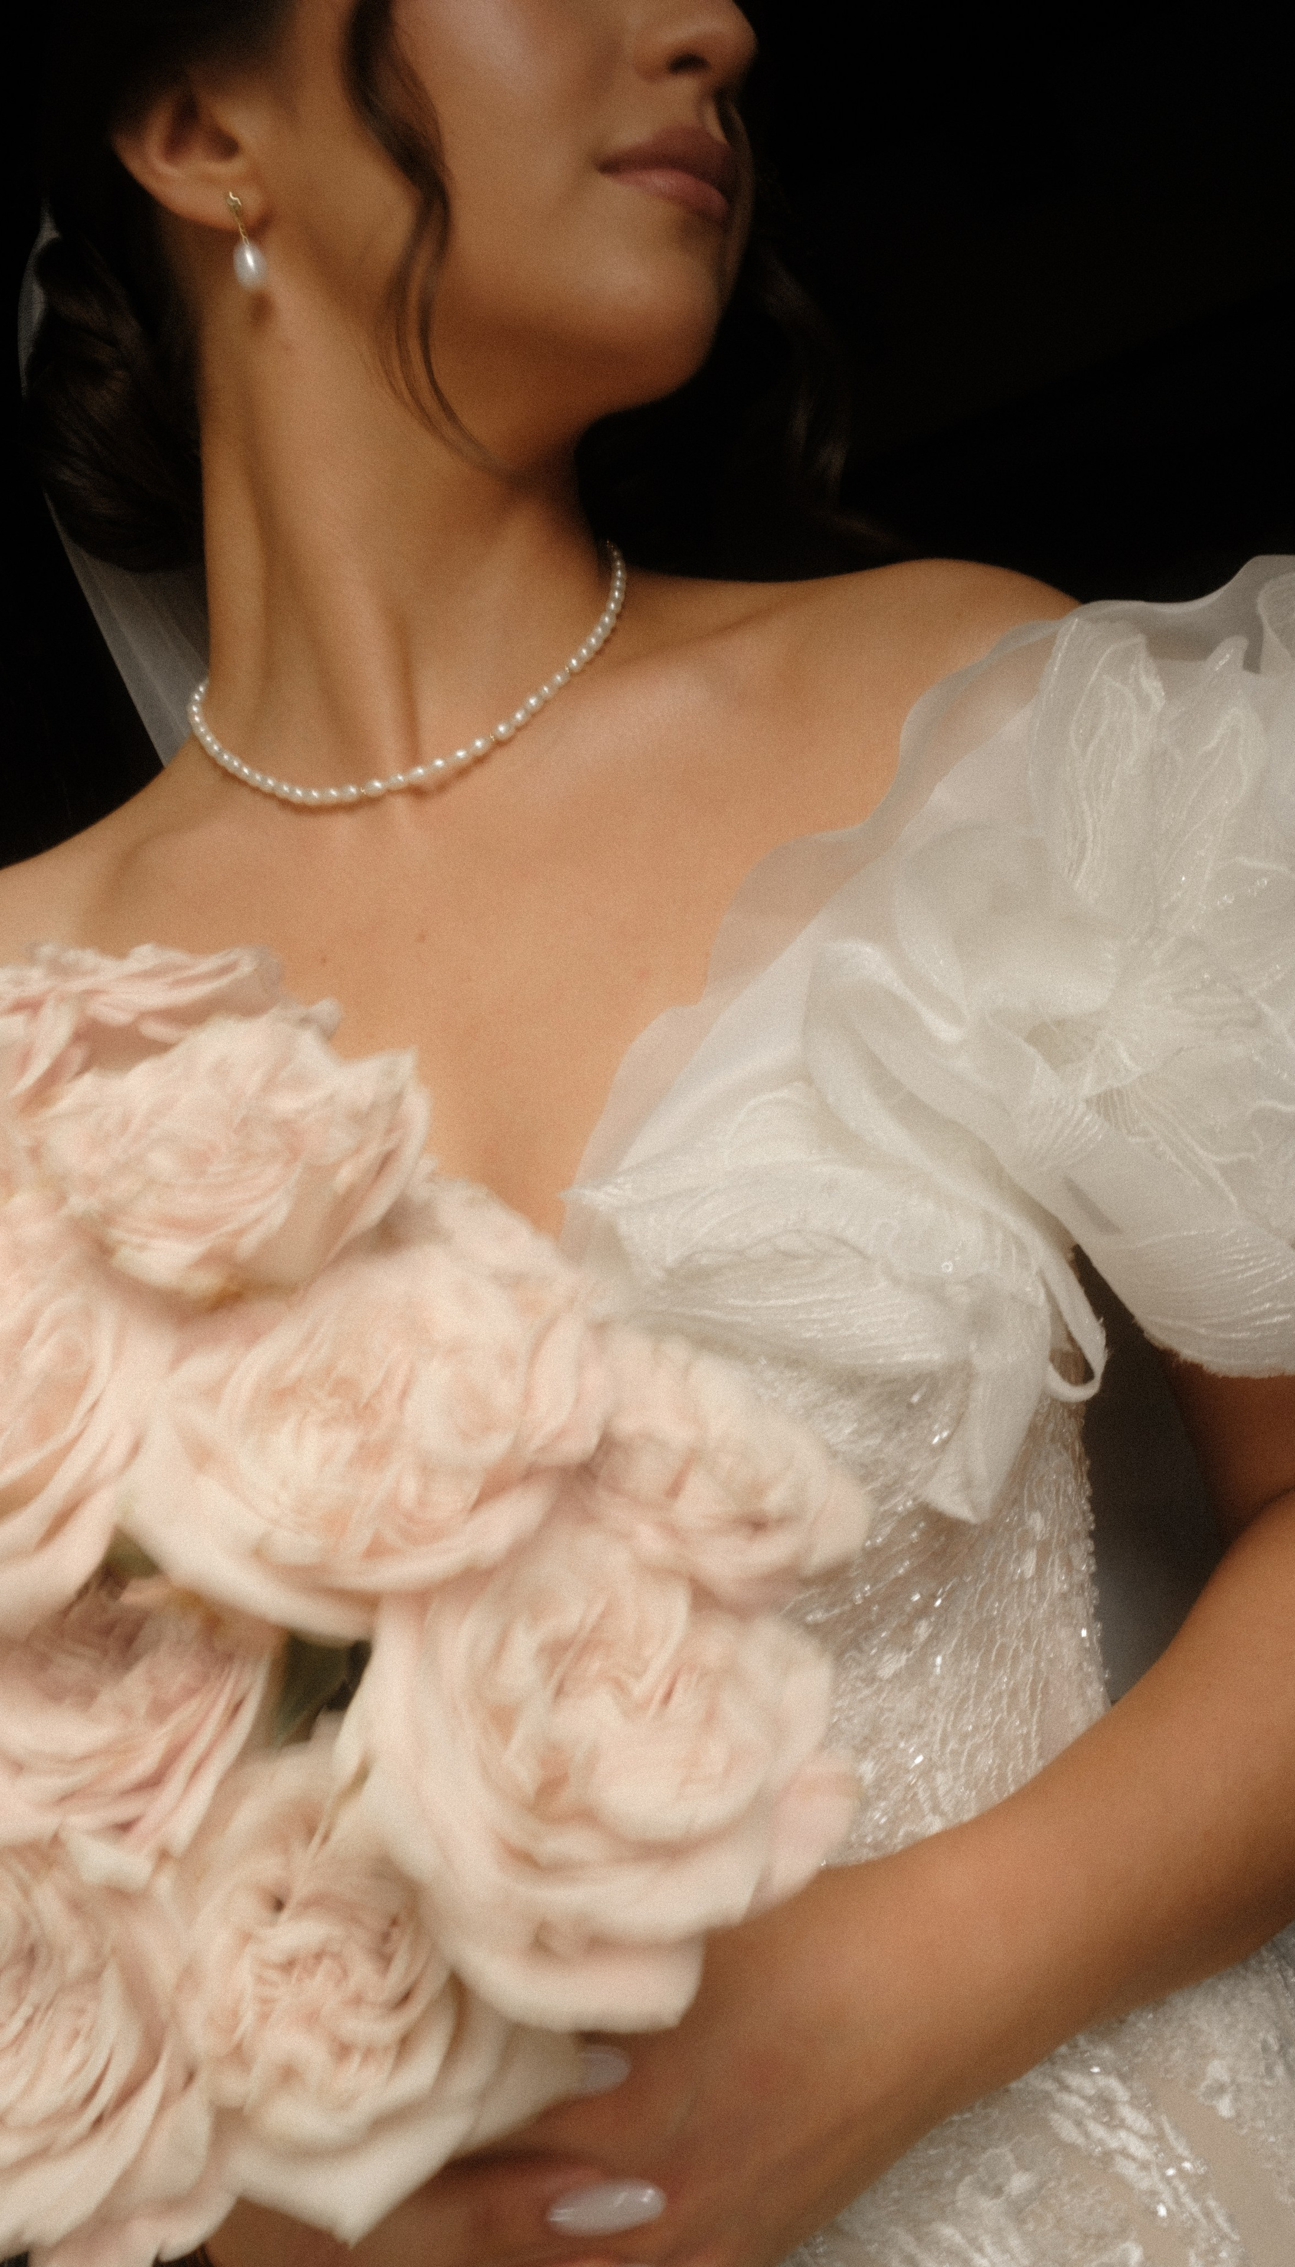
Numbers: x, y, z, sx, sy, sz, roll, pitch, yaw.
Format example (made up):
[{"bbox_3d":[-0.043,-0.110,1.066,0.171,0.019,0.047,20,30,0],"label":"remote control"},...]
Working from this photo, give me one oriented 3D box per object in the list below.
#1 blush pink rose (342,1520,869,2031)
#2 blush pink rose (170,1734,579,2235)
[{"bbox_3d":[-0.010,0.126,0.435,0.100,0.100,0.065,2,-27,-7],"label":"blush pink rose"},{"bbox_3d":[-0.052,0.167,0.430,0.082,0.094,0.062,1,-27,-2],"label":"blush pink rose"}]

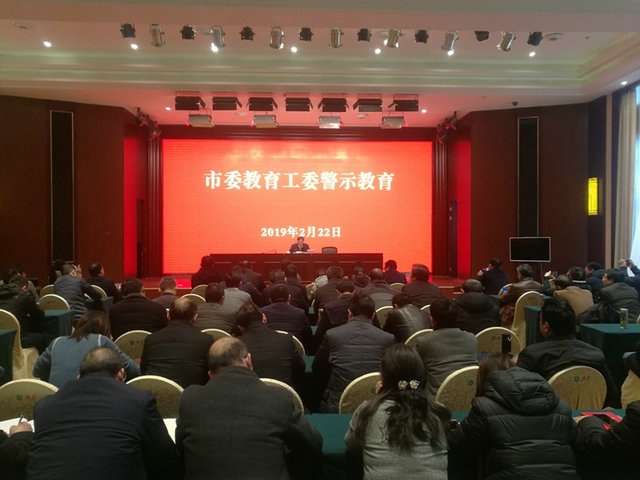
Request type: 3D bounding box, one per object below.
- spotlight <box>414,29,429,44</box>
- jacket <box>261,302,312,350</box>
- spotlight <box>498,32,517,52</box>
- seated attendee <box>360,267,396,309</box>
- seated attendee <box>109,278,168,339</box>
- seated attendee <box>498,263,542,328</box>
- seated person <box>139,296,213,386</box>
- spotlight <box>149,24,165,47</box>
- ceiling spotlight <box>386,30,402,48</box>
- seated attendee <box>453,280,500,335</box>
[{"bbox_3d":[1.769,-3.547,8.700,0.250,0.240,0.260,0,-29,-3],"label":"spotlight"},{"bbox_3d":[-0.303,0.869,4.514,0.510,0.660,0.460,0,1,-3],"label":"jacket"},{"bbox_3d":[2.900,-3.093,7.720,0.230,0.330,0.300,0,1,-3],"label":"spotlight"},{"bbox_3d":[0.659,0.979,5.970,0.510,1.310,0.780,0,1,-3],"label":"seated attendee"},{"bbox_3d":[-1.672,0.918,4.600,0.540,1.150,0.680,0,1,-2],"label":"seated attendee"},{"bbox_3d":[2.607,0.964,6.606,0.530,1.310,0.780,-1,1,-28],"label":"seated attendee"},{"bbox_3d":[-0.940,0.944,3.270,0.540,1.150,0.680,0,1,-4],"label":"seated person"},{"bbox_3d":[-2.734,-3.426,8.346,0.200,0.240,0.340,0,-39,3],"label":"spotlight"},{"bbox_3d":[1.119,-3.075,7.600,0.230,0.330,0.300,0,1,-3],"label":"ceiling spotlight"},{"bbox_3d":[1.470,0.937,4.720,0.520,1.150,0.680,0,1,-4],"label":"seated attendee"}]

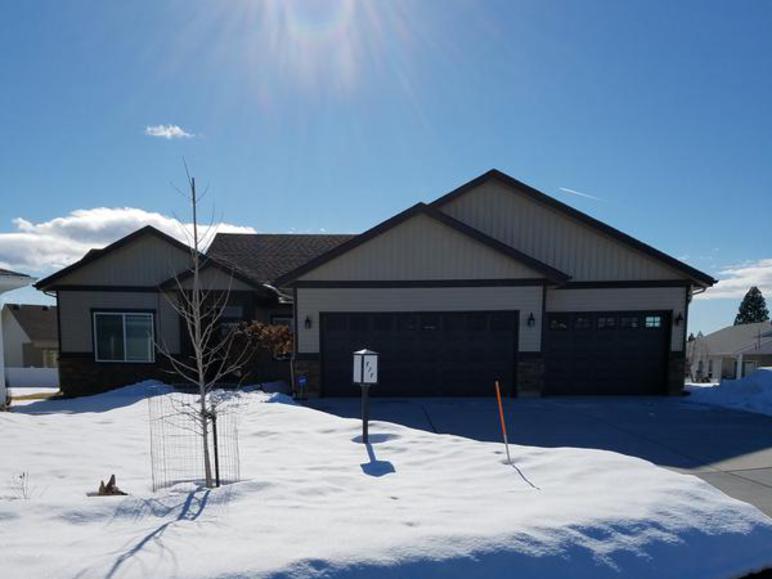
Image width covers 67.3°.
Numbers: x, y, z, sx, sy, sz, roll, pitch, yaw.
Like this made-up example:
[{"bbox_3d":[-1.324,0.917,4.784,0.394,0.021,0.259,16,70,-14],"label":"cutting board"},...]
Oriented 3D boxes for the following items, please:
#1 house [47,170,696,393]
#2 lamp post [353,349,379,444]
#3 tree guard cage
[{"bbox_3d":[-0.400,0.340,20.500,17.600,5.800,12.500,0,-5,0],"label":"house"},{"bbox_3d":[-0.250,1.330,7.100,0.250,1.200,0.250,3,-6,-30],"label":"lamp post"},{"bbox_3d":[-1.710,1.340,5.200,0.800,0.920,0.800,0,-5,0],"label":"tree guard cage"}]

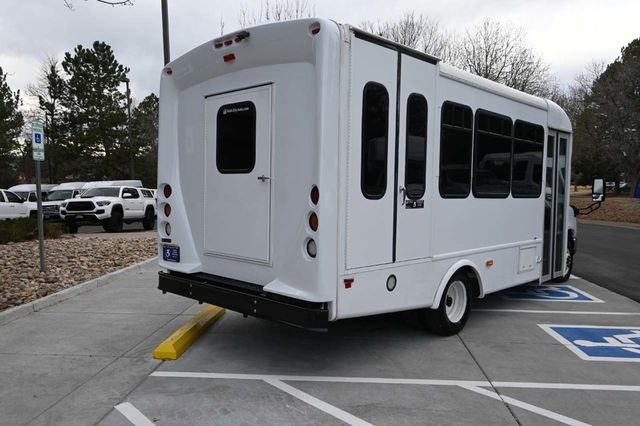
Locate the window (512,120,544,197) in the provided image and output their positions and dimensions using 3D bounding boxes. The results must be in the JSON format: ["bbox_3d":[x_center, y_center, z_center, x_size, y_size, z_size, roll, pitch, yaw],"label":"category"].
[{"bbox_3d":[2.587,-0.647,6.406,0.060,0.920,0.940,4,4,43],"label":"window"}]

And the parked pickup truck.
[{"bbox_3d":[-8.350,-0.200,20.800,1.950,1.830,5.450,-1,2,1],"label":"parked pickup truck"}]

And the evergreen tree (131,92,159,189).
[{"bbox_3d":[-15.000,-5.400,46.000,4.000,10.600,4.000,0,3,0],"label":"evergreen tree"}]

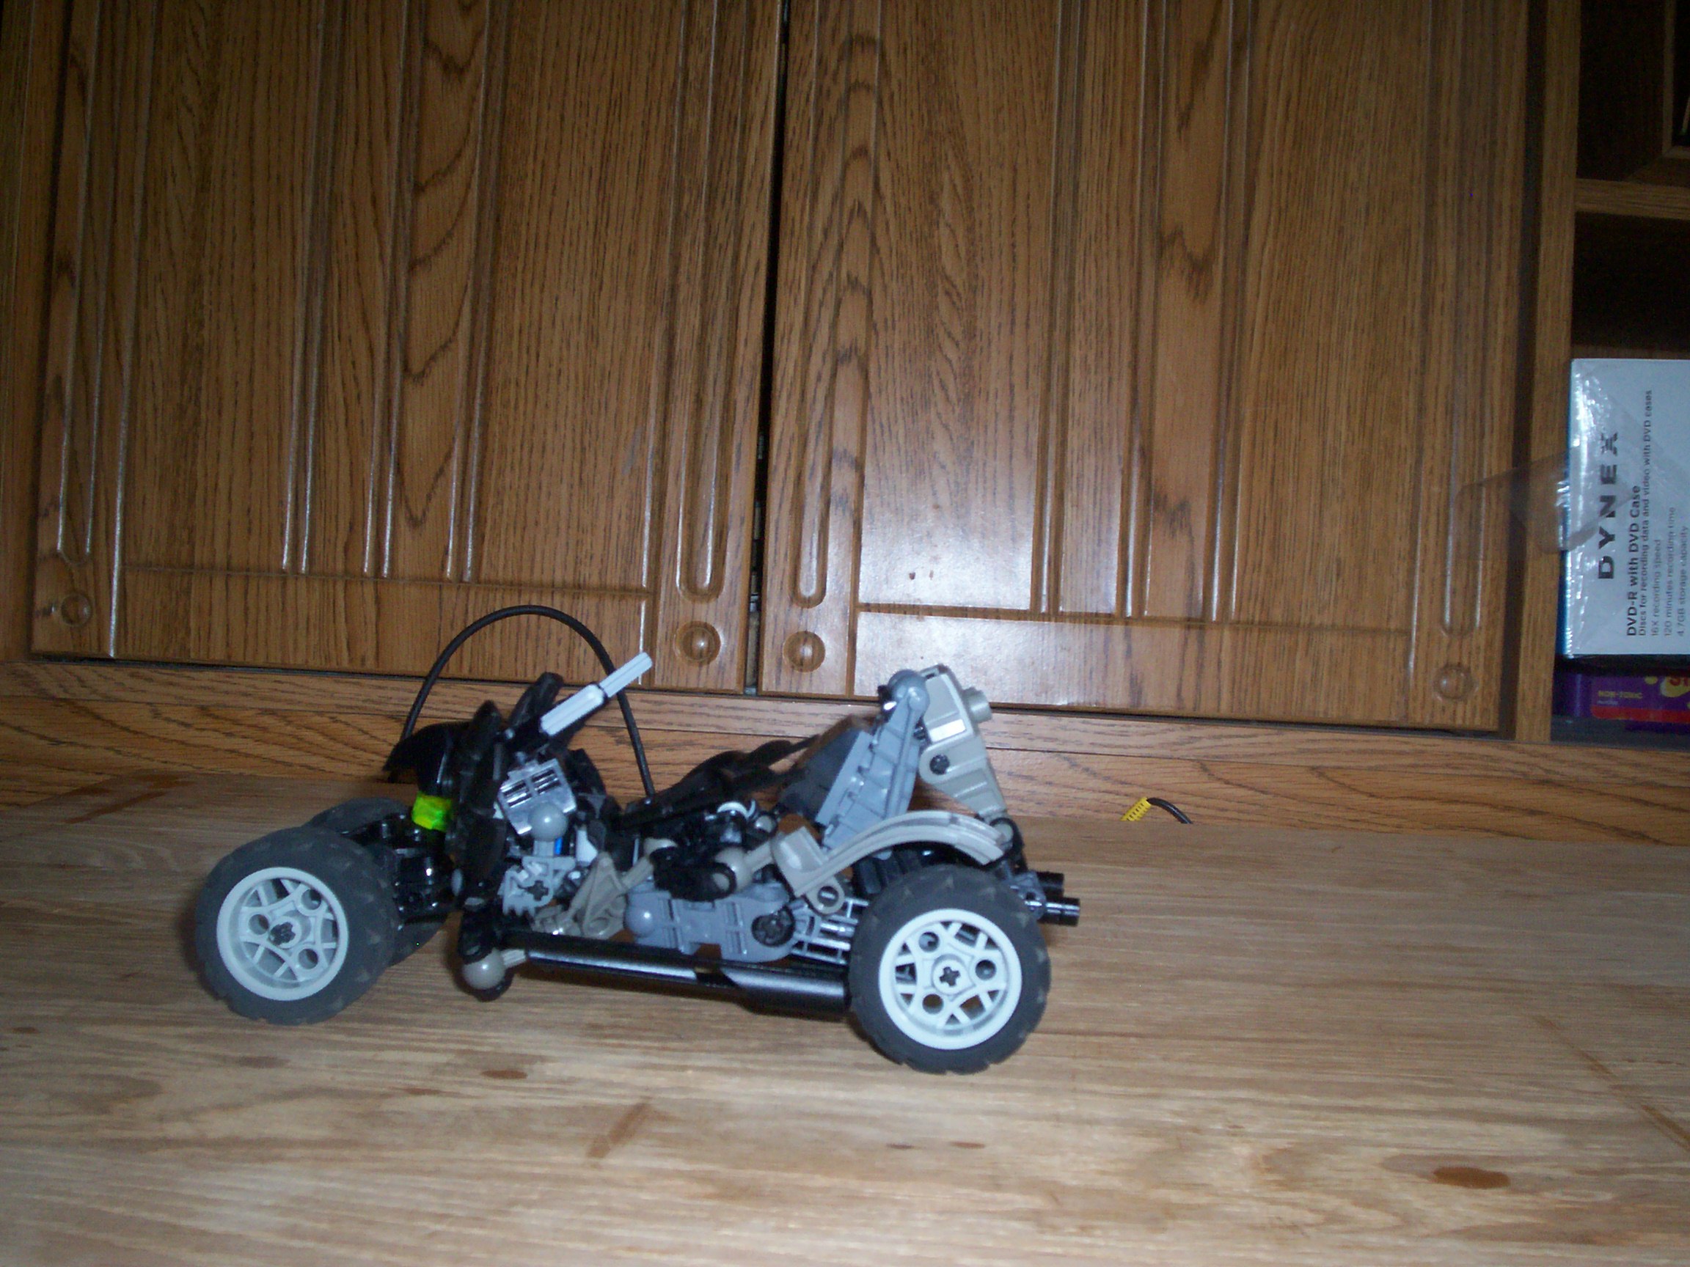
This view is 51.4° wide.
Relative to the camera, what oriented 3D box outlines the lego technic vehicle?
[{"bbox_3d":[-0.045,0.044,0.432,0.203,0.097,0.099,2,2,3],"label":"lego technic vehicle"}]

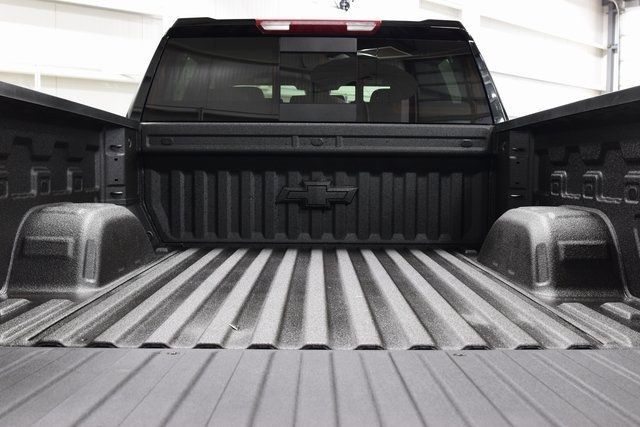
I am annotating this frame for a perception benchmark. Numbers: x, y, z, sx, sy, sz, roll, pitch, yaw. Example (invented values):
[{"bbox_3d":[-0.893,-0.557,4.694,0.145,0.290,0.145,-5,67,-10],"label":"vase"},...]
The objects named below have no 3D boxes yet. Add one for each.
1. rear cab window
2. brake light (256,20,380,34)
[{"bbox_3d":[-0.006,-0.645,3.022,1.620,0.440,0.080,0,-10,0],"label":"rear cab window"},{"bbox_3d":[-0.007,-0.888,3.055,0.590,0.065,0.070,0,4,0],"label":"brake light"}]

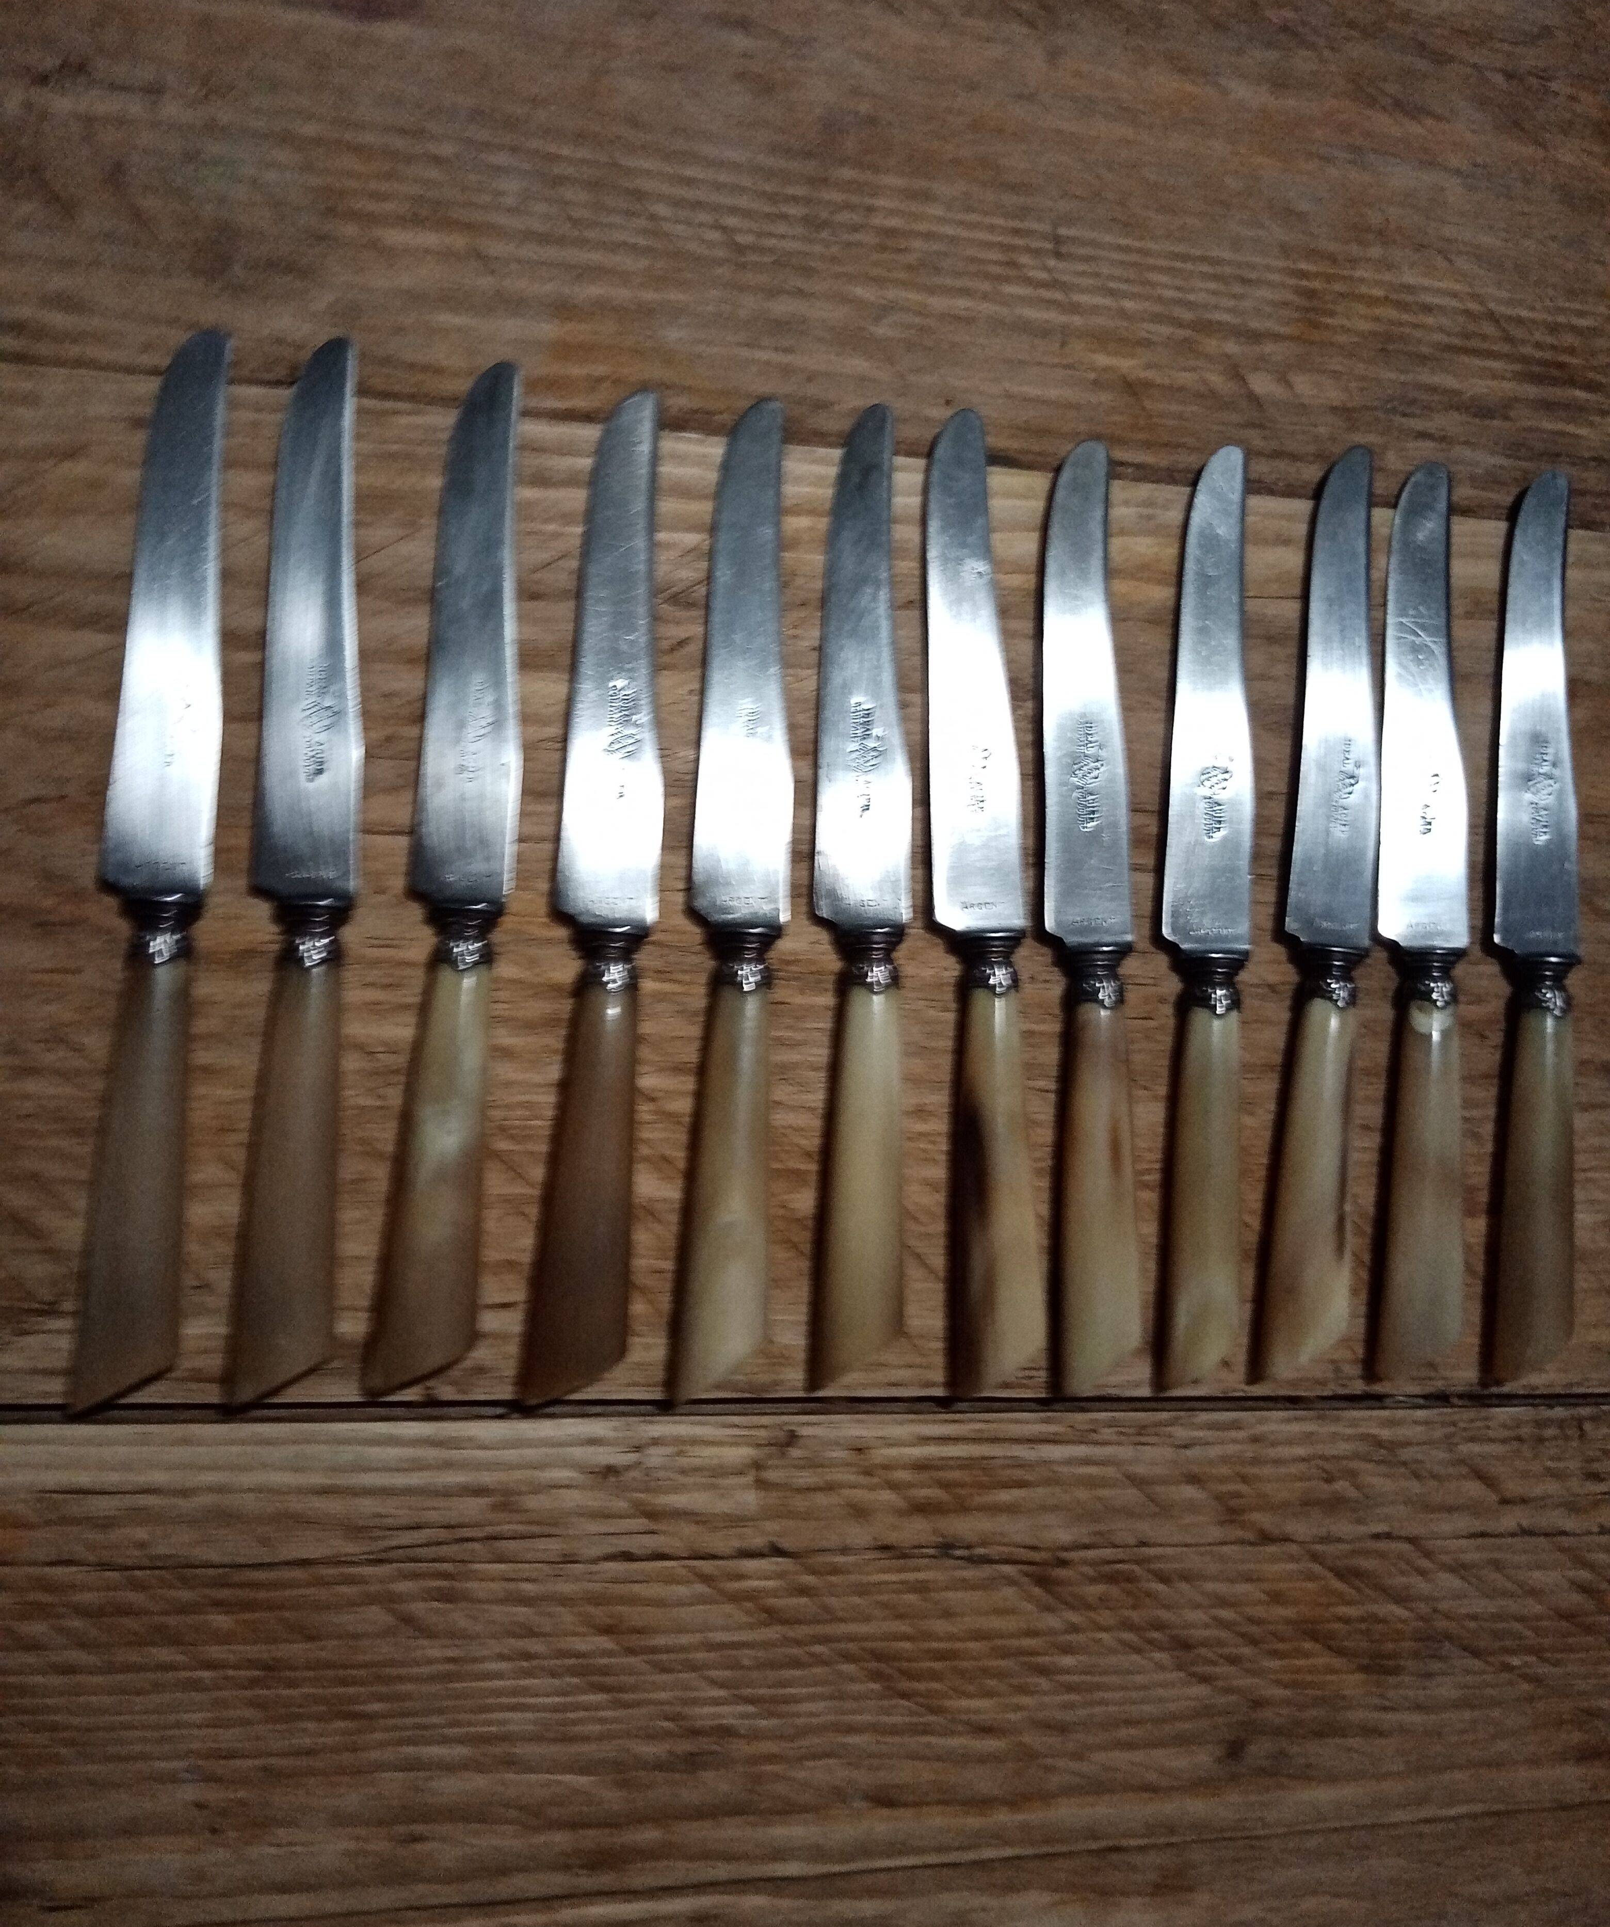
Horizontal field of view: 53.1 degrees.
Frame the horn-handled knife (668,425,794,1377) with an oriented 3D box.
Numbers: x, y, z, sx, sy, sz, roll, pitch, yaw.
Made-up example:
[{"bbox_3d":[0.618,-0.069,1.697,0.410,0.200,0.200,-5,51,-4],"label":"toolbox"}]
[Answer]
[{"bbox_3d":[-0.015,-0.019,0.380,0.024,0.015,0.237,3,85,-11],"label":"horn-handled knife"}]

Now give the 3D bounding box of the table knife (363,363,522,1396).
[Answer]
[{"bbox_3d":[-0.078,-0.023,0.367,0.023,0.015,0.238,5,85,-11],"label":"table knife"}]

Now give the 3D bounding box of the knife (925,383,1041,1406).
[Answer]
[{"bbox_3d":[0.042,-0.018,0.391,0.023,0.015,0.239,-1,86,-12],"label":"knife"}]

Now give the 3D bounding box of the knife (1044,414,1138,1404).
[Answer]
[{"bbox_3d":[0.070,-0.015,0.397,0.022,0.015,0.236,0,86,-11],"label":"knife"}]

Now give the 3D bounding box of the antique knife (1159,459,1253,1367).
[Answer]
[{"bbox_3d":[0.101,-0.015,0.403,0.024,0.015,0.238,4,85,-11],"label":"antique knife"}]

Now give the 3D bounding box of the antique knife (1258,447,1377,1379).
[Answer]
[{"bbox_3d":[0.134,-0.016,0.409,0.024,0.015,0.239,6,84,-11],"label":"antique knife"}]

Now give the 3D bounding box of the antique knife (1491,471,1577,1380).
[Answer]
[{"bbox_3d":[0.191,-0.013,0.421,0.025,0.015,0.239,3,85,-11],"label":"antique knife"}]

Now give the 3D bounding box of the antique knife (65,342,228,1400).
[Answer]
[{"bbox_3d":[-0.142,-0.024,0.354,0.023,0.015,0.239,3,85,-11],"label":"antique knife"}]

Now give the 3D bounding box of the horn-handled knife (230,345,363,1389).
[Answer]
[{"bbox_3d":[-0.111,-0.024,0.360,0.023,0.015,0.240,2,85,-11],"label":"horn-handled knife"}]

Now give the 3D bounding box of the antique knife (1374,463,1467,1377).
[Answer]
[{"bbox_3d":[0.159,-0.015,0.414,0.026,0.015,0.237,3,85,-11],"label":"antique knife"}]

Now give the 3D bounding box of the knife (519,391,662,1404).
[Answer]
[{"bbox_3d":[-0.045,-0.019,0.373,0.023,0.015,0.238,4,85,-11],"label":"knife"}]

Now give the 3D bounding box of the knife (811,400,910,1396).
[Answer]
[{"bbox_3d":[0.014,-0.019,0.386,0.024,0.015,0.237,1,85,-11],"label":"knife"}]

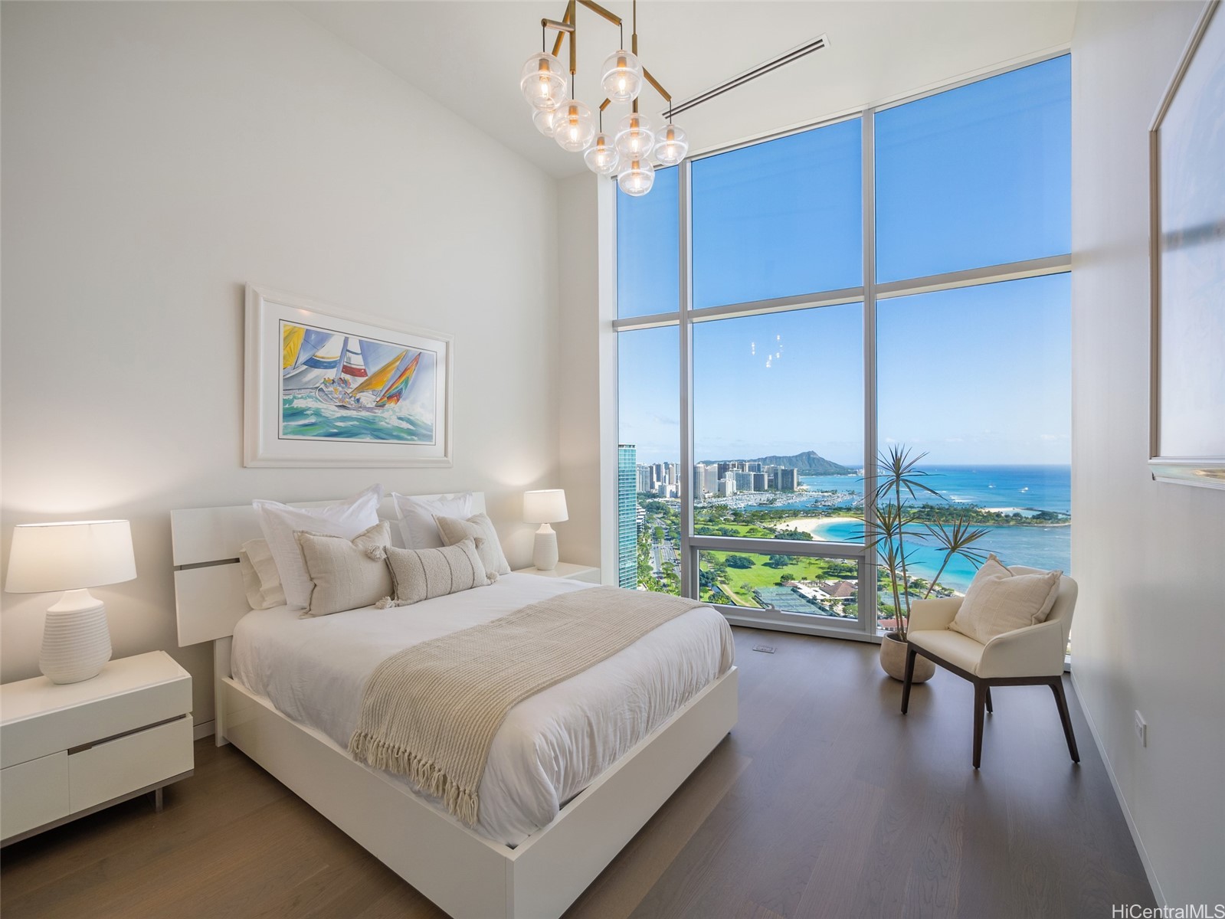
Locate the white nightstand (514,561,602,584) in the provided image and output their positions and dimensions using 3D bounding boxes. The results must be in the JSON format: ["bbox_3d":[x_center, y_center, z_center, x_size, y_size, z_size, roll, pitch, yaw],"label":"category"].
[{"bbox_3d":[-0.508,1.228,4.403,0.490,0.477,0.696,-1,-1,35],"label":"white nightstand"}]

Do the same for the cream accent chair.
[{"bbox_3d":[1.952,1.014,2.591,0.568,0.861,0.568,0,-1,-3],"label":"cream accent chair"}]

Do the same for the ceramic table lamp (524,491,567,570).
[{"bbox_3d":[-0.598,0.640,4.480,0.395,0.699,0.395,0,-1,0],"label":"ceramic table lamp"}]

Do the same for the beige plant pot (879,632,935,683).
[{"bbox_3d":[1.958,1.313,3.273,0.315,0.278,0.315,-1,-1,35],"label":"beige plant pot"}]

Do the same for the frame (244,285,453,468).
[{"bbox_3d":[-1.647,-0.452,3.308,0.045,1.017,1.359,-1,-1,35],"label":"frame"}]

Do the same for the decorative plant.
[{"bbox_3d":[2.049,0.564,3.251,0.696,1.306,0.639,-1,-1,35],"label":"decorative plant"}]

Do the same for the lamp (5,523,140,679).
[{"bbox_3d":[-2.284,0.605,2.111,0.378,0.653,0.378,-1,-1,35],"label":"lamp"}]

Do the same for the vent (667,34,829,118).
[{"bbox_3d":[0.903,-2.797,3.650,1.264,0.040,0.114,-1,-1,35],"label":"vent"}]

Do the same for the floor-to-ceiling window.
[{"bbox_3d":[1.597,-0.655,4.133,3.429,4.203,0.160,0,-1,25],"label":"floor-to-ceiling window"}]

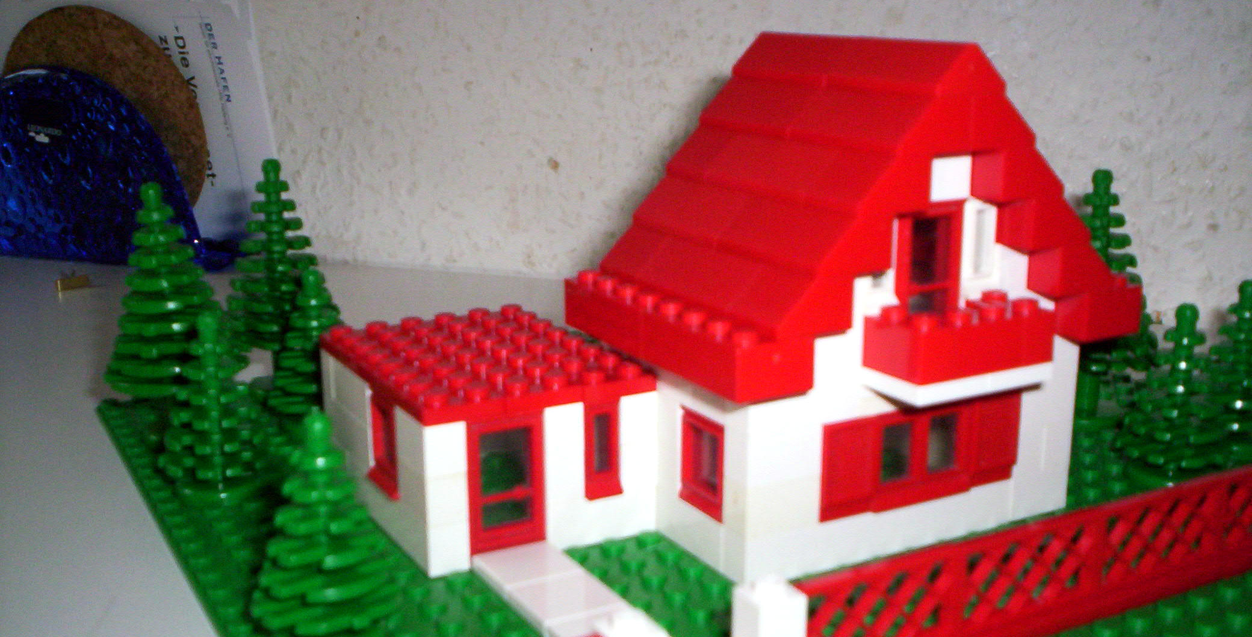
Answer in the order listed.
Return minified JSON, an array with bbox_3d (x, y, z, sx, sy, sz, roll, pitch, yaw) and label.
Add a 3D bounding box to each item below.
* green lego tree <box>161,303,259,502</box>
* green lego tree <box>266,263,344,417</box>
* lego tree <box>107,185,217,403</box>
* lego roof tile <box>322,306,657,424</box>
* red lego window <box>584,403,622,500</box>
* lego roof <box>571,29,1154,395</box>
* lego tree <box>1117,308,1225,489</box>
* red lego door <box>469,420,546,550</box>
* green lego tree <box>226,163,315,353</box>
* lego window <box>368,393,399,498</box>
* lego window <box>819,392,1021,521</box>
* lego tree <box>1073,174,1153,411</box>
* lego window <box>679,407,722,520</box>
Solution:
[{"bbox_3d":[-0.088,0.018,0.283,0.021,0.040,0.021,-8,15,-28],"label":"green lego tree"},{"bbox_3d":[-0.076,0.007,0.325,0.023,0.040,0.023,-7,15,-28],"label":"green lego tree"},{"bbox_3d":[-0.110,-0.002,0.316,0.030,0.064,0.030,-7,15,-28],"label":"lego tree"},{"bbox_3d":[-0.030,0.008,0.274,0.048,0.005,0.064,-7,15,-28],"label":"lego roof tile"},{"bbox_3d":[-0.006,0.025,0.259,0.008,0.019,0.009,-8,15,-28],"label":"red lego window"},{"bbox_3d":[0.045,-0.026,0.263,0.096,0.058,0.064,-8,15,-28],"label":"lego roof"},{"bbox_3d":[0.118,0.017,0.286,0.023,0.040,0.023,-7,15,-28],"label":"lego tree"},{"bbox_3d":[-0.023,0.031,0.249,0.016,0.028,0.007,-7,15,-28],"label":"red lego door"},{"bbox_3d":[-0.091,-0.011,0.349,0.030,0.064,0.030,-7,15,-28],"label":"green lego tree"},{"bbox_3d":[-0.045,0.024,0.262,0.009,0.019,0.016,-8,15,-28],"label":"lego window"},{"bbox_3d":[0.056,0.025,0.256,0.048,0.019,0.008,-8,15,-28],"label":"lego window"},{"bbox_3d":[0.112,-0.004,0.322,0.030,0.064,0.030,-7,15,-28],"label":"lego tree"},{"bbox_3d":[0.016,0.027,0.250,0.009,0.019,0.016,-8,15,-28],"label":"lego window"}]

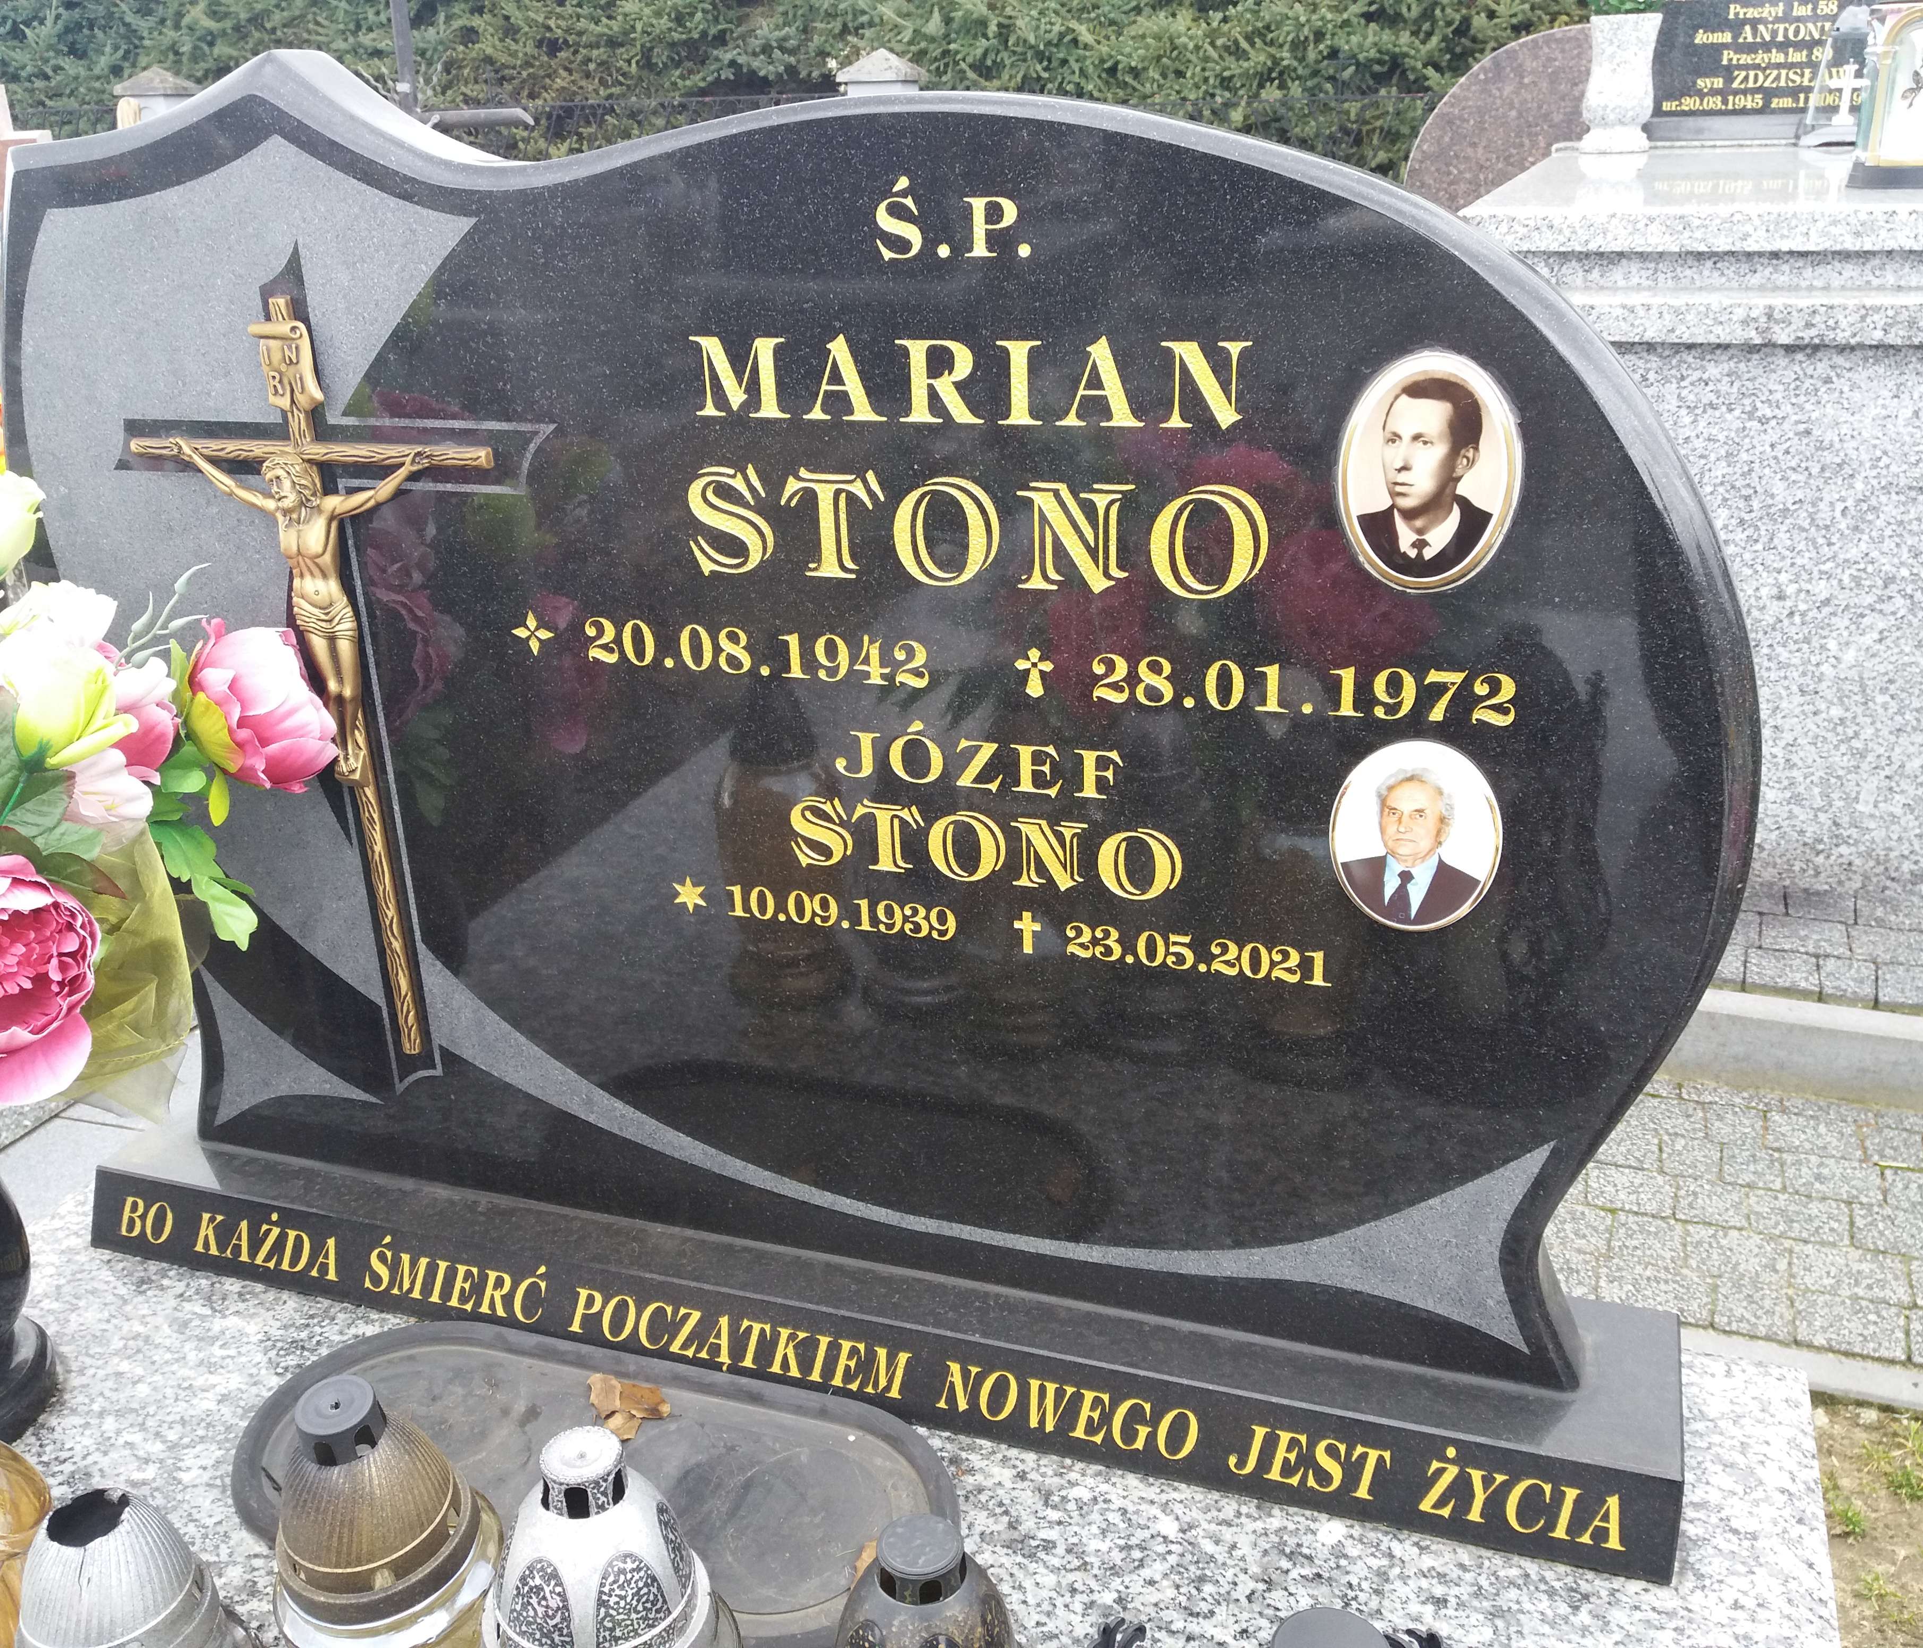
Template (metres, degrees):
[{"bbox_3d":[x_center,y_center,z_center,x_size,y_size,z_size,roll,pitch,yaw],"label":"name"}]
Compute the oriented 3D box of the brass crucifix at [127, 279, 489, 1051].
[{"bbox_3d":[-0.407,-0.078,1.175,0.277,0.524,0.045,6,22,19],"label":"brass crucifix"}]

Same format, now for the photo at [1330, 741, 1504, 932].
[{"bbox_3d":[0.250,0.007,0.981,0.093,0.113,0.010,6,22,19],"label":"photo"}]

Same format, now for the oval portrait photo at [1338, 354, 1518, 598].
[{"bbox_3d":[0.239,-0.179,0.910,0.090,0.122,0.010,6,22,19],"label":"oval portrait photo"}]

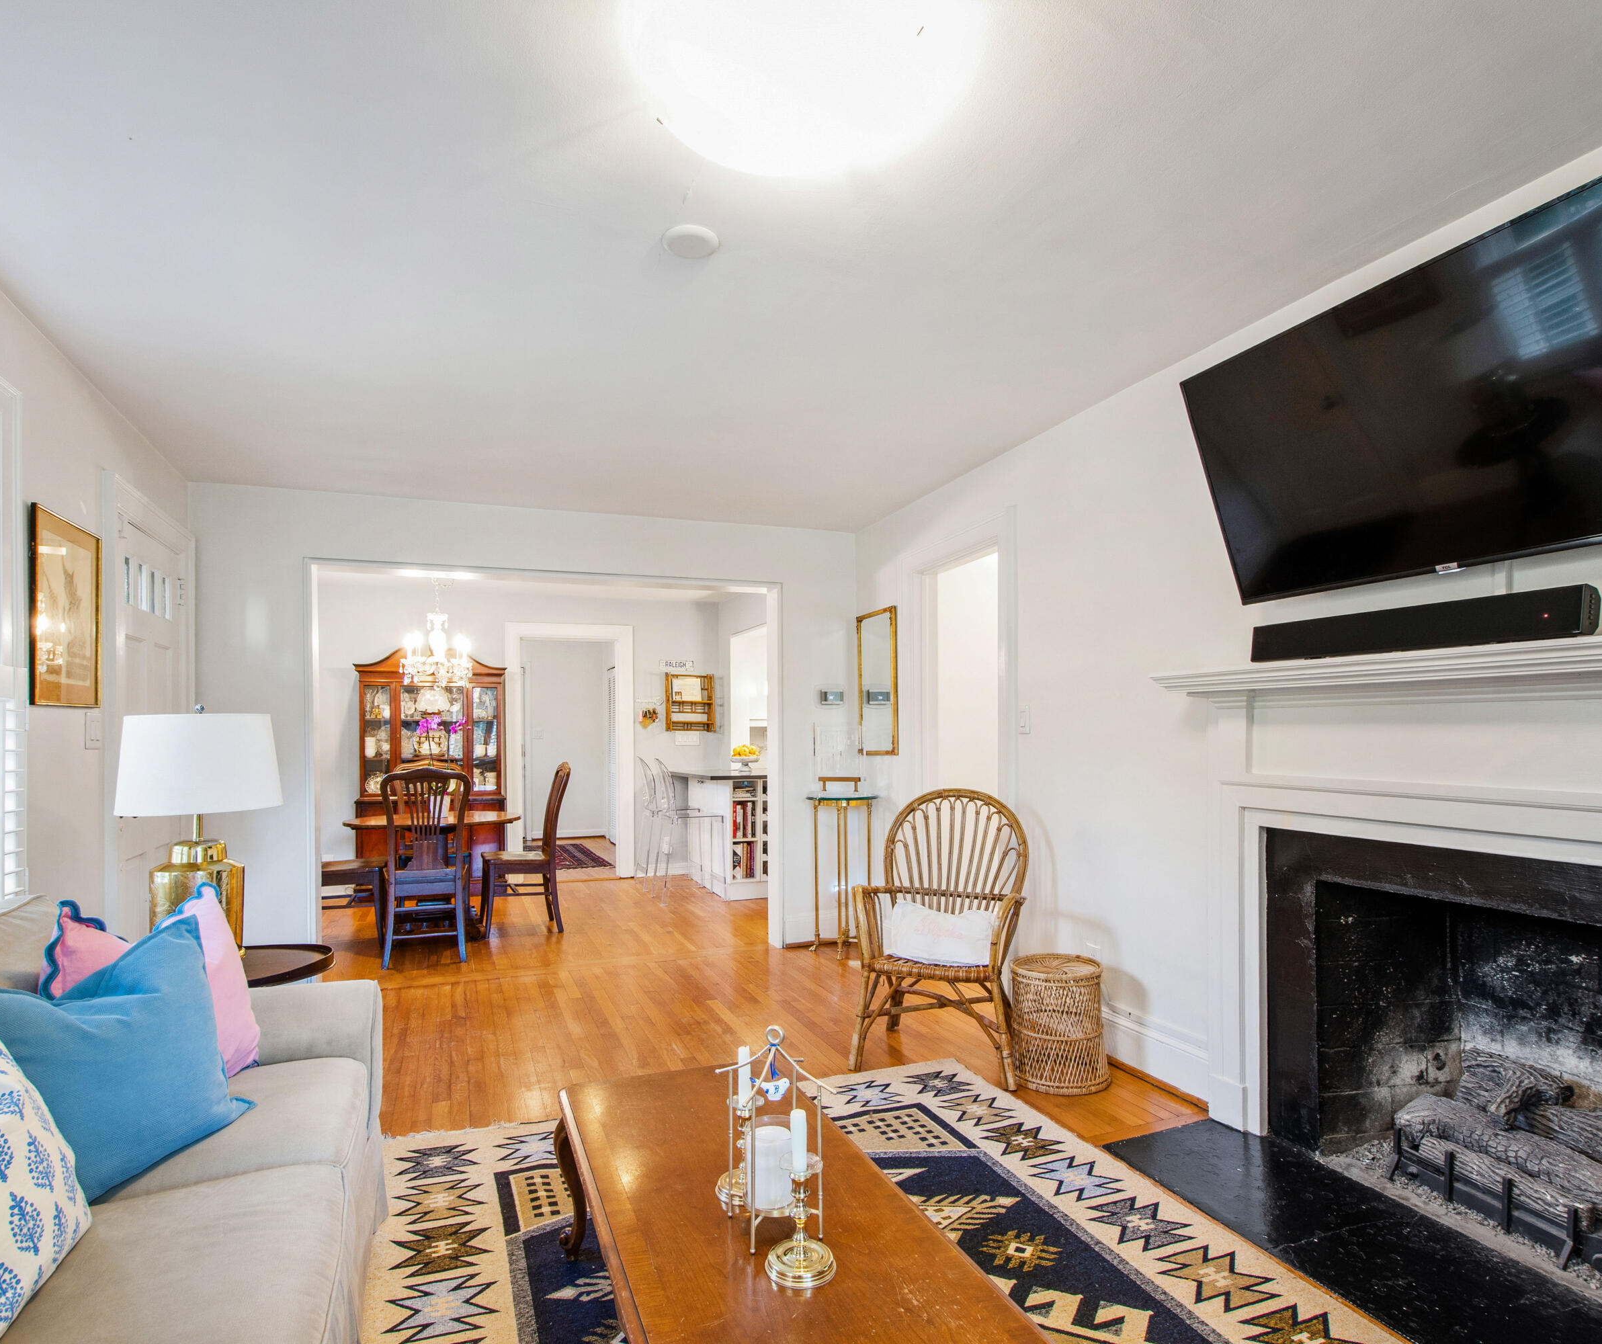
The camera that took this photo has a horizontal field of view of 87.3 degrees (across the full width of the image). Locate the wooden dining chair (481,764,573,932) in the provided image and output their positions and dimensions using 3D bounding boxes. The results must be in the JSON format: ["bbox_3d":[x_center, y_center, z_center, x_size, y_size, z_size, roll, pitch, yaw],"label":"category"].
[{"bbox_3d":[-1.745,1.106,5.300,0.500,1.030,0.460,1,-3,-22],"label":"wooden dining chair"}]

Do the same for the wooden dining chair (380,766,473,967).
[{"bbox_3d":[-2.110,1.075,4.760,0.480,1.030,0.540,1,-4,-21],"label":"wooden dining chair"}]

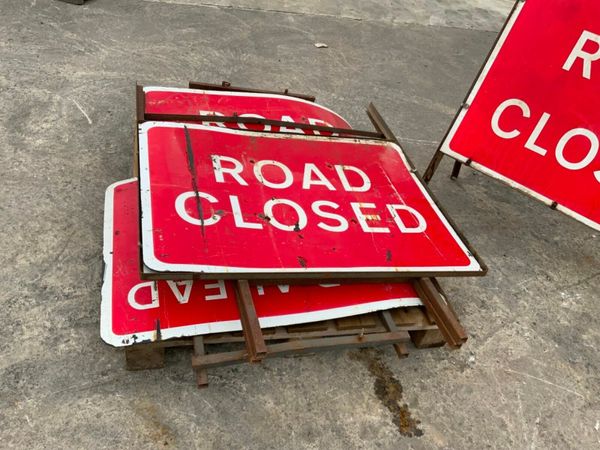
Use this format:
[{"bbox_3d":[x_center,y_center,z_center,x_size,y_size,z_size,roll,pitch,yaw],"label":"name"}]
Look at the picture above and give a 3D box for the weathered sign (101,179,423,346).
[{"bbox_3d":[-0.122,0.059,1.753,1.050,0.040,0.750,-4,41,-17],"label":"weathered sign"}]

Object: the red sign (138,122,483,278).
[{"bbox_3d":[0.005,-0.105,1.722,1.060,0.038,0.760,1,41,-19],"label":"red sign"}]

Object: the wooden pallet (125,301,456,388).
[{"bbox_3d":[-0.099,0.109,1.756,1.000,0.150,0.800,-1,38,-19],"label":"wooden pallet"}]

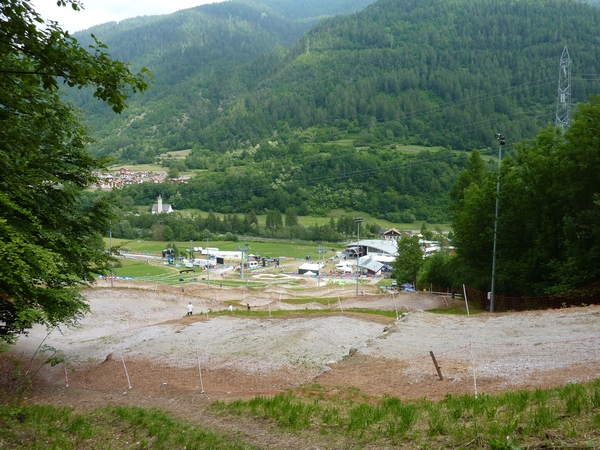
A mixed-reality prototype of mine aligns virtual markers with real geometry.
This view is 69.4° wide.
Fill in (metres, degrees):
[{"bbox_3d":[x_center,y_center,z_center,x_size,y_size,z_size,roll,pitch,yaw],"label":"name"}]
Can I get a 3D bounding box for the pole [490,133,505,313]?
[{"bbox_3d":[19.500,-0.100,43.200,1.000,17.900,1.200,2,5,18],"label":"pole"}]

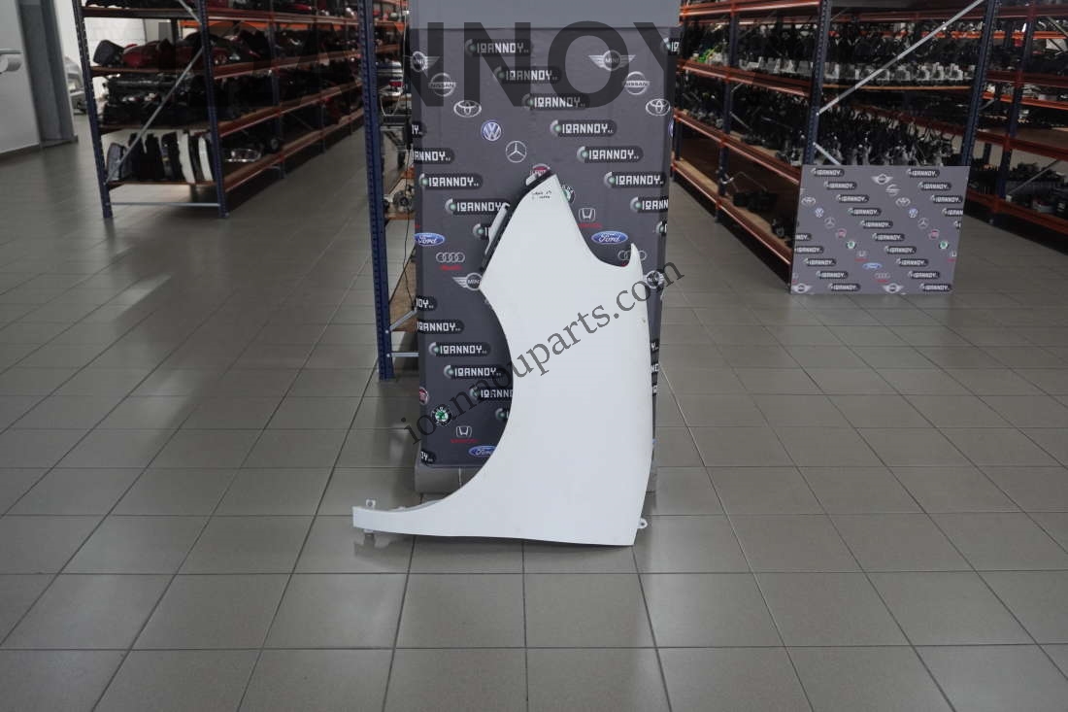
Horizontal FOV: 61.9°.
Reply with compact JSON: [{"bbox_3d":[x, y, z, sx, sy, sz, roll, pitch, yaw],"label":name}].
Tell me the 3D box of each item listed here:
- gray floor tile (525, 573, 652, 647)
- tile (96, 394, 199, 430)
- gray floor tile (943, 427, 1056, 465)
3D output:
[{"bbox_3d":[0.129,0.627,2.199,0.300,0.010,0.300,0,20,-2],"label":"gray floor tile"},{"bbox_3d":[-1.412,0.211,3.293,0.300,0.010,0.300,0,20,-2],"label":"tile"},{"bbox_3d":[1.610,0.317,3.089,0.300,0.010,0.300,0,20,-2],"label":"gray floor tile"}]

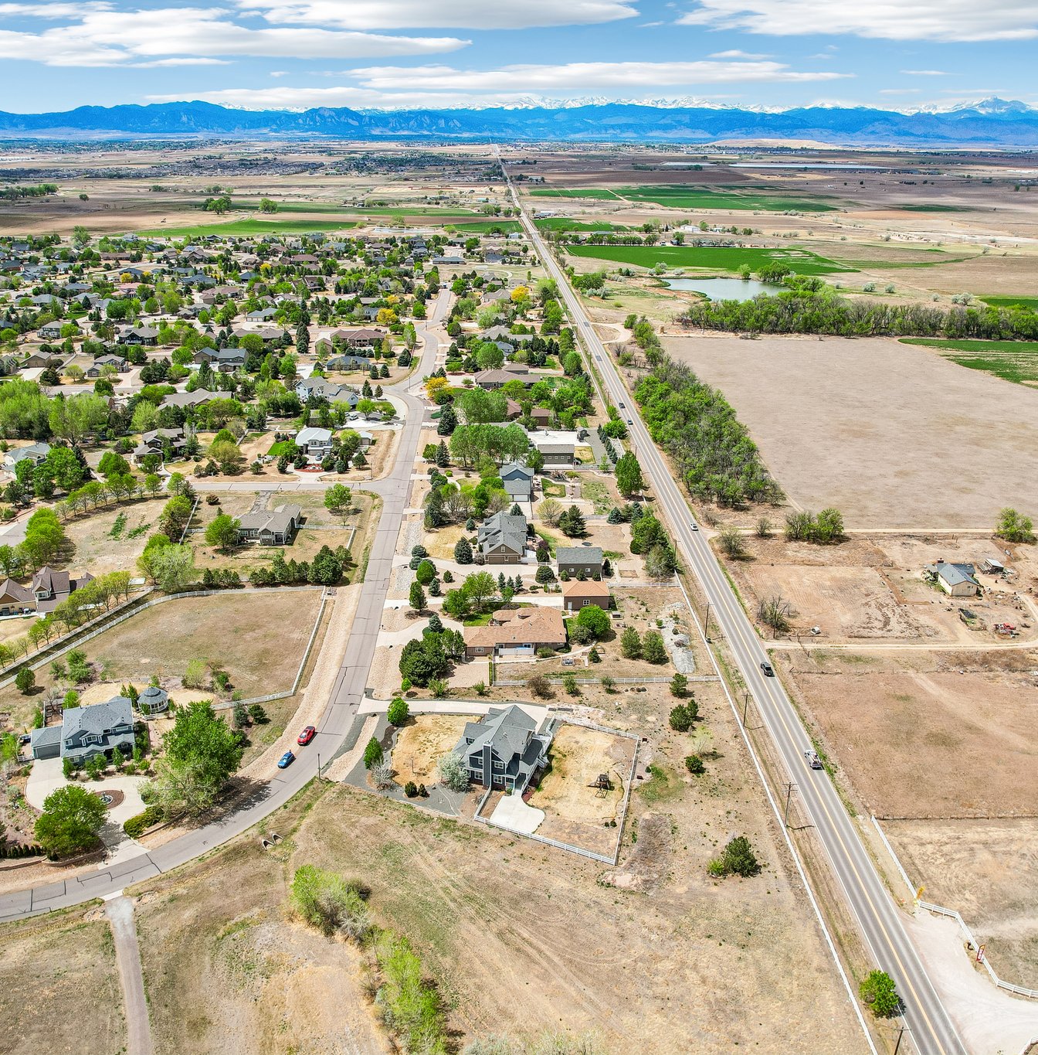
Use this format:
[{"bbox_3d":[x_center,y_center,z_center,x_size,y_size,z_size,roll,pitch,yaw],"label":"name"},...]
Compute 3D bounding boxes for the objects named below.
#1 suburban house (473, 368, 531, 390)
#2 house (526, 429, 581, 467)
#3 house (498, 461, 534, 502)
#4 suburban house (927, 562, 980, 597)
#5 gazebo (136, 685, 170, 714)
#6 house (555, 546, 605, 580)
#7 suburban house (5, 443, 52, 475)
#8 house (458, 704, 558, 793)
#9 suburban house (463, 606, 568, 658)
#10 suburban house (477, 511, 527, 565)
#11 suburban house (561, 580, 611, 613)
[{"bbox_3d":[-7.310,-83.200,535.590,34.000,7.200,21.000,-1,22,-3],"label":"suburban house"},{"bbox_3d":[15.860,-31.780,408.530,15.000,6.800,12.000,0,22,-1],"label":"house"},{"bbox_3d":[-0.490,-17.130,357.960,13.200,9.000,20.000,0,22,1],"label":"house"},{"bbox_3d":[129.850,14.770,284.010,11.300,4.900,14.500,0,22,0],"label":"suburban house"},{"bbox_3d":[-86.640,40.260,228.740,6.500,5.500,6.500,-9,24,-22],"label":"gazebo"},{"bbox_3d":[18.550,9.600,294.490,13.800,6.700,13.300,0,22,0],"label":"house"},{"bbox_3d":[-199.280,-27.930,393.550,21.000,7.500,17.000,-19,29,-39],"label":"suburban house"},{"bbox_3d":[-3.600,44.850,202.270,15.900,10.000,18.800,8,23,19],"label":"house"},{"bbox_3d":[-0.970,26.280,253.880,26.400,6.000,19.000,0,22,0],"label":"suburban house"},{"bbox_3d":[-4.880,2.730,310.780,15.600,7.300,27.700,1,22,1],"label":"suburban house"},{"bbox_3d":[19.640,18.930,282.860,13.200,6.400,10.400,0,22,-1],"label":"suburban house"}]

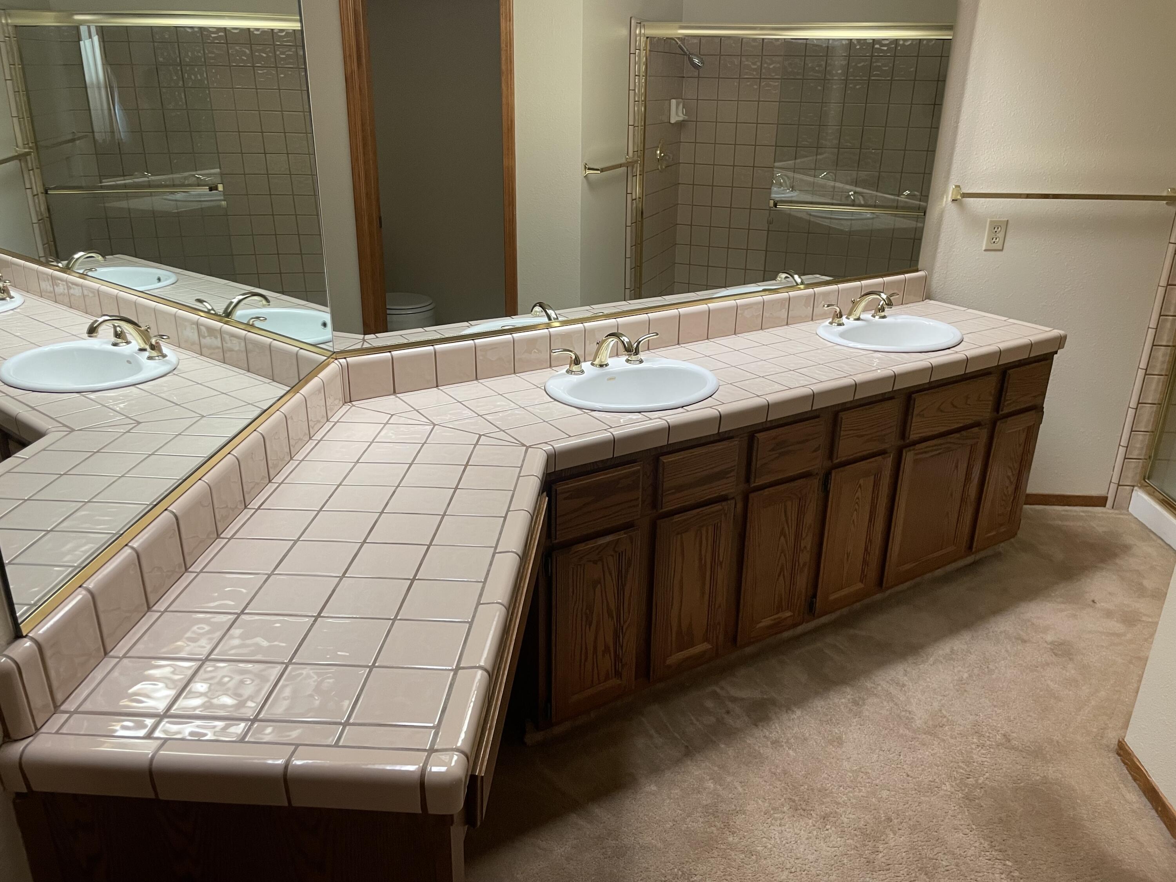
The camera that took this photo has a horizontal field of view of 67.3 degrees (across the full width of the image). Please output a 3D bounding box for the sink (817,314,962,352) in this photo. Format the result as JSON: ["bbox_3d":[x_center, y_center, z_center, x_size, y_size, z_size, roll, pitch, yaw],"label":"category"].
[{"bbox_3d":[0.968,-0.284,2.865,0.513,0.153,0.432,-13,25,-30],"label":"sink"}]

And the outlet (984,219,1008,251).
[{"bbox_3d":[1.476,-0.741,3.189,0.071,0.115,0.013,2,22,3],"label":"outlet"}]

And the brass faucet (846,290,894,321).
[{"bbox_3d":[0.930,-0.438,2.905,0.052,0.115,0.183,-13,25,-30],"label":"brass faucet"}]

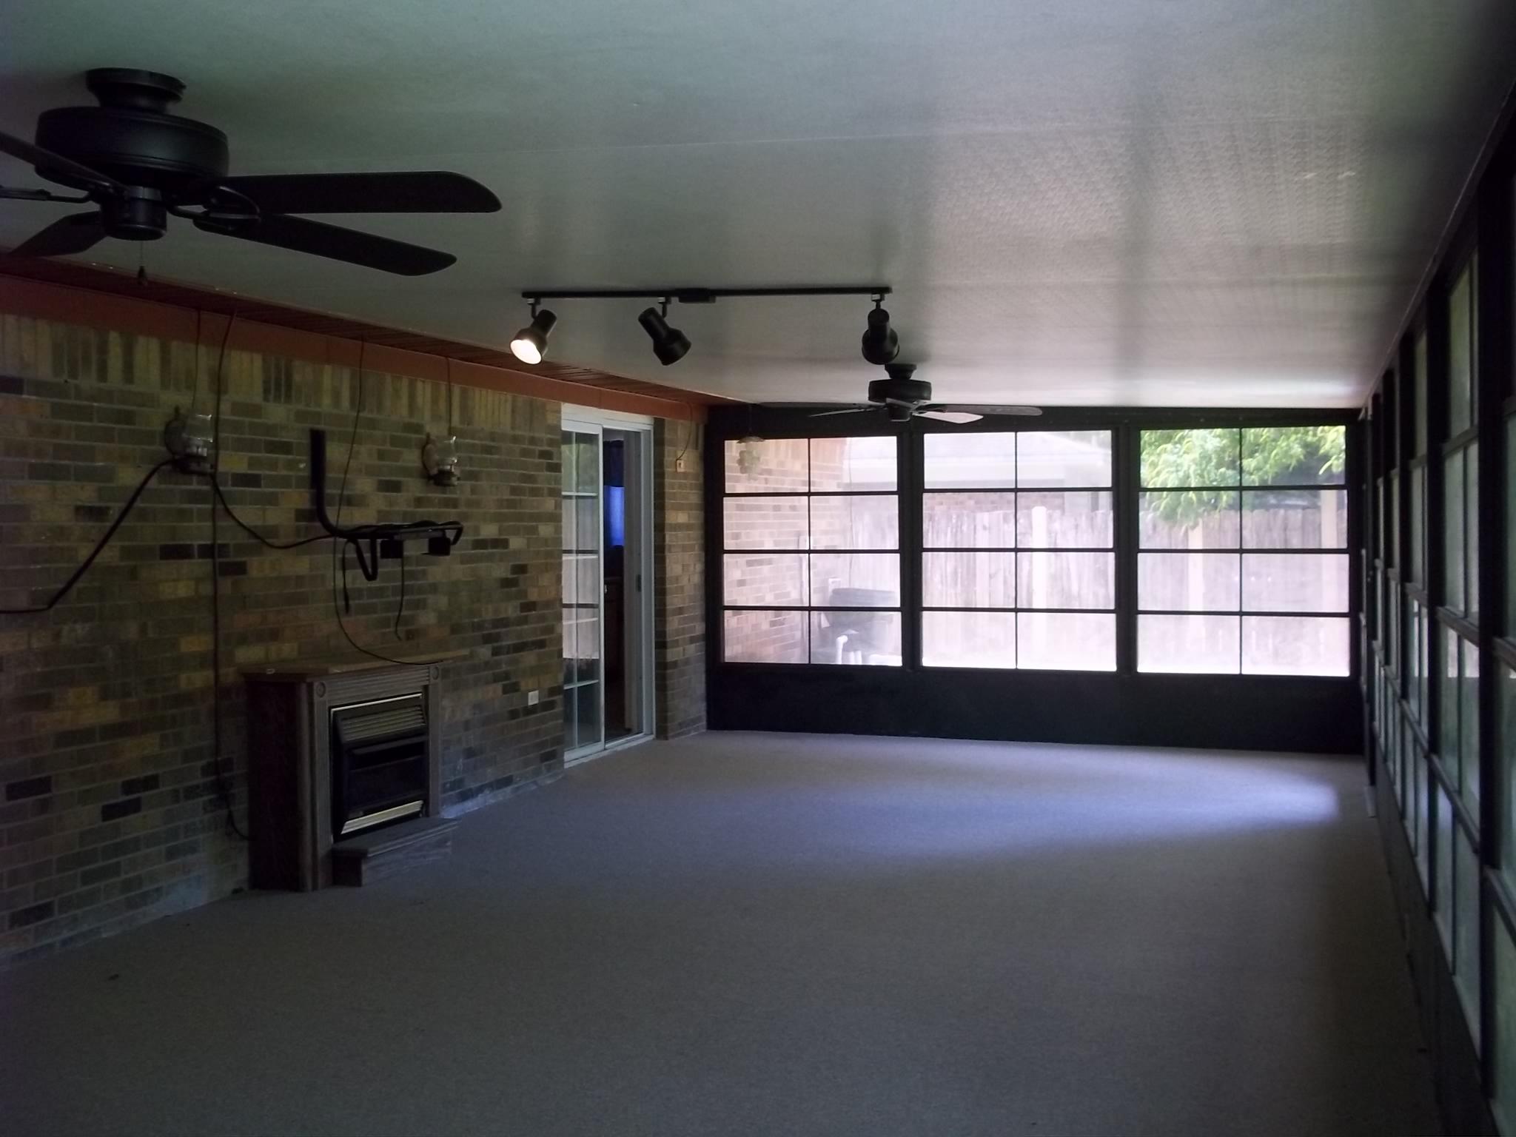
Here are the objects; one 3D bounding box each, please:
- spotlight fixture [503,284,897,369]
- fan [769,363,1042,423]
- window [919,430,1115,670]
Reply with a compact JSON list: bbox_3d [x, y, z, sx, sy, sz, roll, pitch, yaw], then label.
[{"bbox_3d":[-0.176,-0.788,5.104,1.290,0.260,0.220,0,1,19],"label":"spotlight fixture"},{"bbox_3d":[0.680,-0.831,7.543,1.320,0.270,1.320,0,1,19],"label":"fan"},{"bbox_3d":[1.632,-0.112,9.952,1.250,1.540,0.100,0,1,19],"label":"window"}]

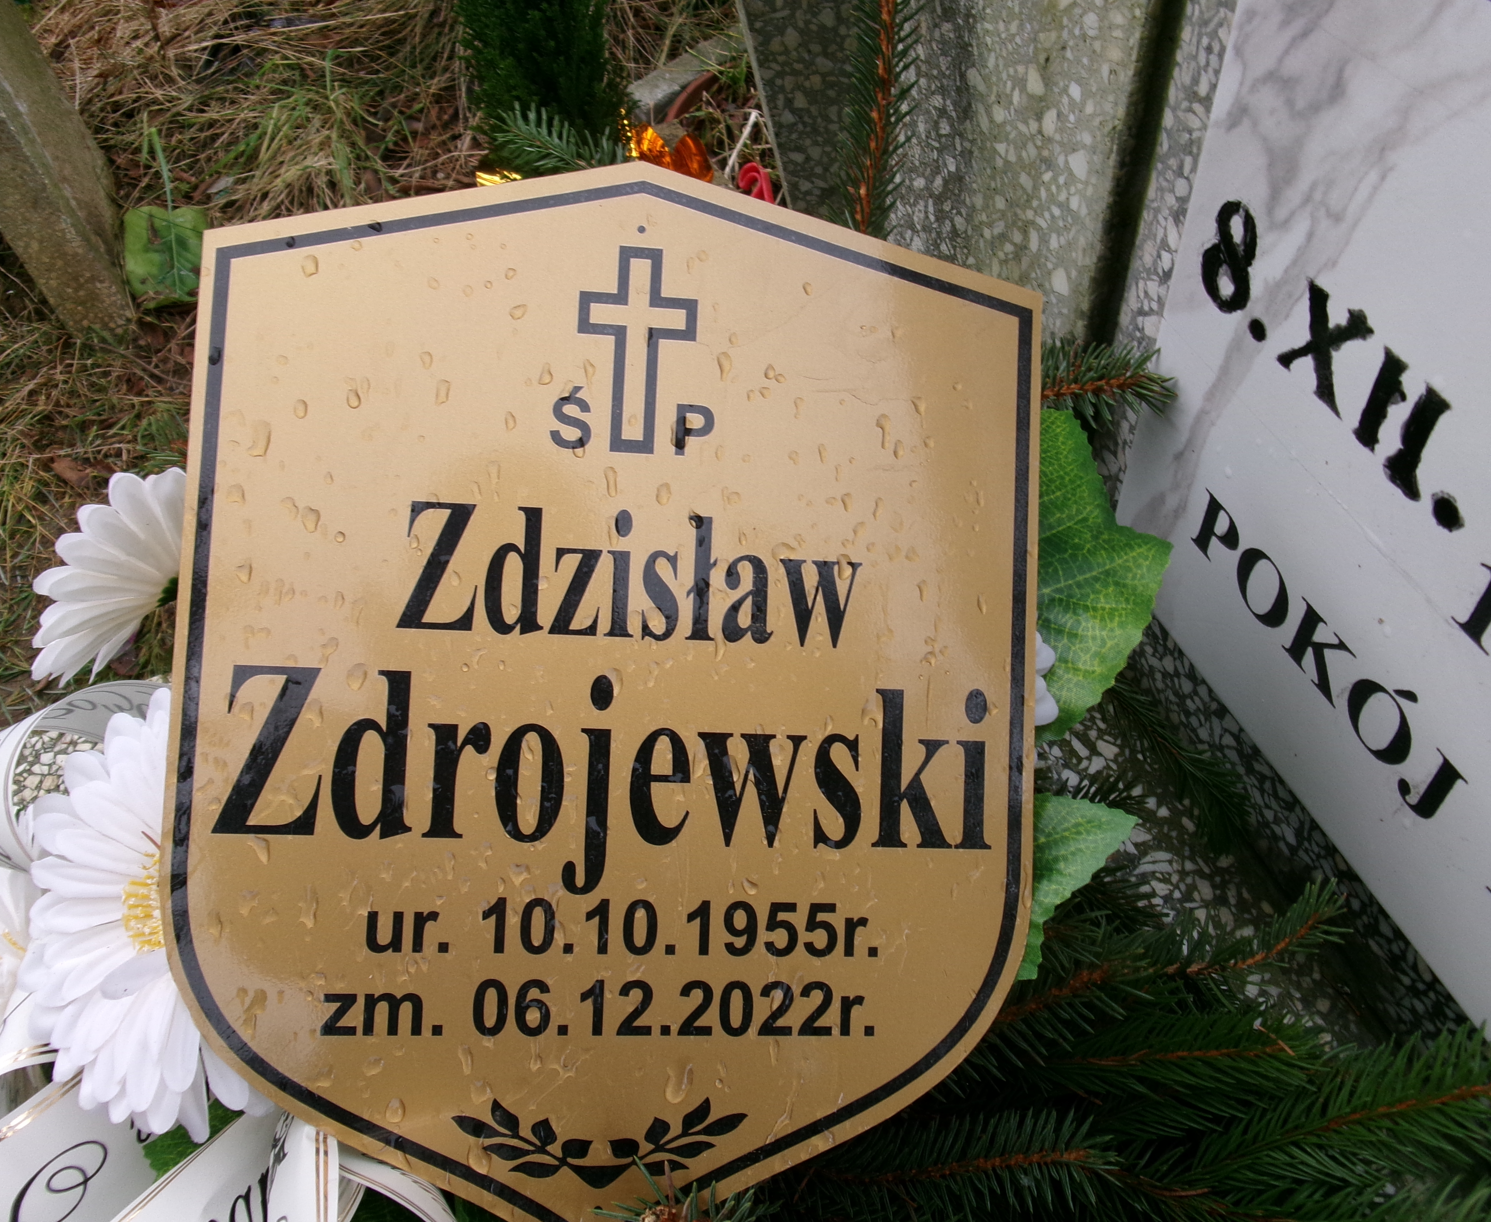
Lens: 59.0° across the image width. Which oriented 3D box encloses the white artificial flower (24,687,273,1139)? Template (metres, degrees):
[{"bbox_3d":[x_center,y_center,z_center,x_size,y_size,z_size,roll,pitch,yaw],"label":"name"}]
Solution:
[{"bbox_3d":[-0.141,0.074,0.325,0.112,0.040,0.114,22,102,22],"label":"white artificial flower"}]

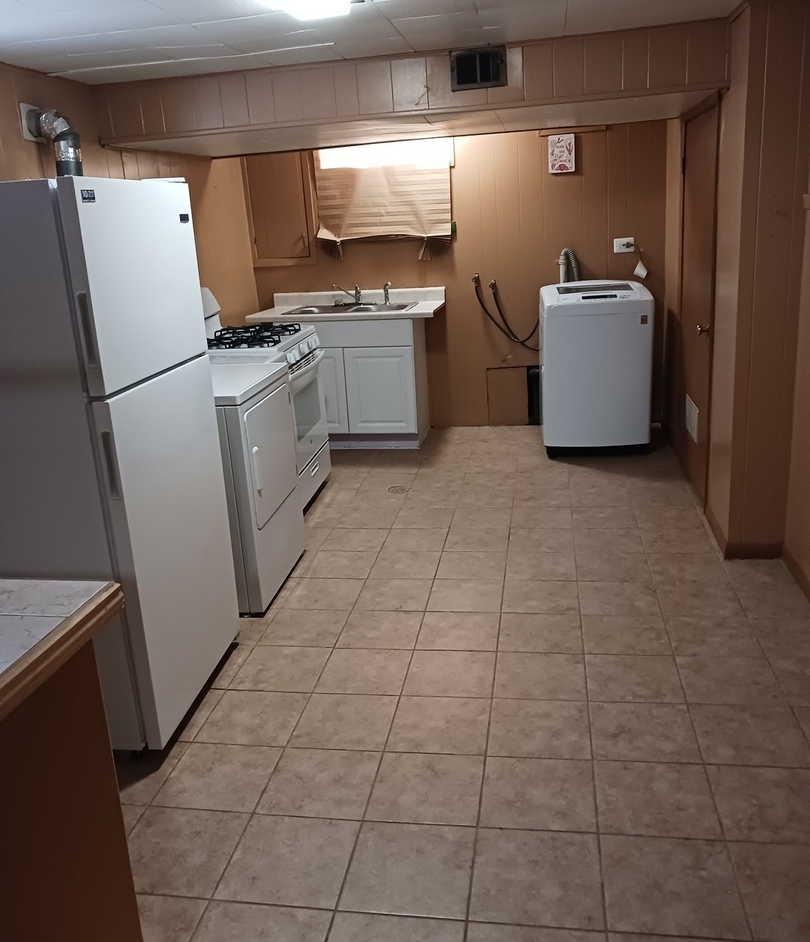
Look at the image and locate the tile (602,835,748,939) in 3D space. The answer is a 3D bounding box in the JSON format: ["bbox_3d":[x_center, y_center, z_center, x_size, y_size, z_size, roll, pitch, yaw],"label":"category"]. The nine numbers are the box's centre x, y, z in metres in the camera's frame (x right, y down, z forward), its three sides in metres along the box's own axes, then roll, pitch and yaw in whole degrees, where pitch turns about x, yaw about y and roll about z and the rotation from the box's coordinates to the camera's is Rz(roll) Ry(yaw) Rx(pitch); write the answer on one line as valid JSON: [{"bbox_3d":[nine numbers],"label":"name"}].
[{"bbox_3d":[0.624,0.979,1.988,0.304,0.010,0.304,-1,17,10],"label":"tile"}]

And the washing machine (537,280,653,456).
[{"bbox_3d":[1.221,-0.676,5.482,0.650,1.010,0.660,-2,17,6],"label":"washing machine"}]

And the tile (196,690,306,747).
[{"bbox_3d":[-0.492,0.813,2.779,0.304,0.010,0.304,-1,17,10],"label":"tile"}]

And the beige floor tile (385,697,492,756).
[{"bbox_3d":[0.115,0.804,2.674,0.304,0.010,0.304,-1,17,10],"label":"beige floor tile"}]

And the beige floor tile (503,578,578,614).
[{"bbox_3d":[0.561,0.520,3.459,0.302,0.010,0.302,-1,17,10],"label":"beige floor tile"}]

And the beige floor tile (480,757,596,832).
[{"bbox_3d":[0.366,0.882,2.307,0.302,0.010,0.302,-1,17,10],"label":"beige floor tile"}]

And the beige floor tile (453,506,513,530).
[{"bbox_3d":[0.407,0.252,4.376,0.302,0.010,0.302,-1,17,10],"label":"beige floor tile"}]

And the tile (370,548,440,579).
[{"bbox_3d":[0.007,0.442,3.886,0.304,0.010,0.304,-1,17,10],"label":"tile"}]

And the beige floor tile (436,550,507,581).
[{"bbox_3d":[0.305,0.432,3.772,0.301,0.015,0.301,-1,18,10],"label":"beige floor tile"}]

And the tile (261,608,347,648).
[{"bbox_3d":[-0.392,0.622,3.328,0.302,0.010,0.302,-1,17,10],"label":"tile"}]

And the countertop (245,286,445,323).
[{"bbox_3d":[-0.389,-1.152,5.840,1.271,0.135,0.648,-1,17,10],"label":"countertop"}]

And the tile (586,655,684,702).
[{"bbox_3d":[0.762,0.698,2.819,0.301,0.015,0.301,-1,18,10],"label":"tile"}]

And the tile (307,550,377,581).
[{"bbox_3d":[-0.296,0.446,3.939,0.304,0.010,0.304,-1,17,10],"label":"tile"}]

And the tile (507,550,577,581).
[{"bbox_3d":[0.605,0.428,3.720,0.301,0.015,0.301,-1,18,10],"label":"tile"}]

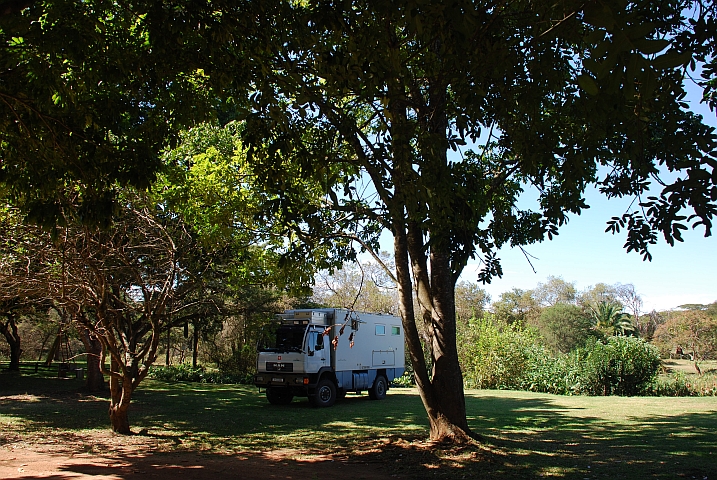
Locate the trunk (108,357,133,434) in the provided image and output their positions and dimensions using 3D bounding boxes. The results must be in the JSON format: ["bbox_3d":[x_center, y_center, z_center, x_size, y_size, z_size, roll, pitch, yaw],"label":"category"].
[{"bbox_3d":[-5.658,3.667,12.805,0.520,1.753,0.520,5,-13,-23],"label":"trunk"}]

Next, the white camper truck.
[{"bbox_3d":[-0.848,4.723,21.812,2.399,3.457,7.116,-8,-14,32],"label":"white camper truck"}]

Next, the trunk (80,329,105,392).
[{"bbox_3d":[-13.934,6.257,28.216,1.100,3.200,1.100,6,-13,-25],"label":"trunk"}]

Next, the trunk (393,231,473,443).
[{"bbox_3d":[1.657,2.034,12.087,1.680,4.615,1.100,0,-12,0],"label":"trunk"}]

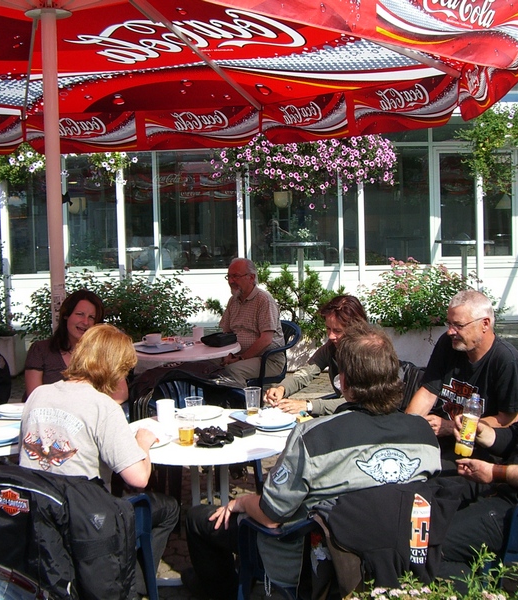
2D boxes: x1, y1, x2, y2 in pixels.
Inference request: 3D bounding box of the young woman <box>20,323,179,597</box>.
[{"bbox_3d":[-0.568,0.700,3.382,0.500,1.220,0.800,0,5,19],"label":"young woman"}]

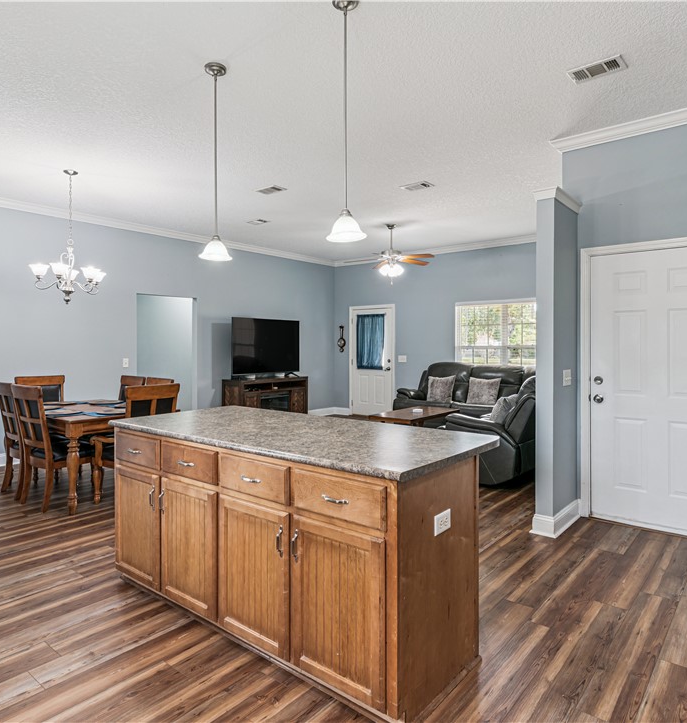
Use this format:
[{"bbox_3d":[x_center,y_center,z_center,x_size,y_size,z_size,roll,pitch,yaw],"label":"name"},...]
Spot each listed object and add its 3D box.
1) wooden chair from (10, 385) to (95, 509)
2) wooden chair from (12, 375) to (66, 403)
[{"bbox_3d":[-2.437,0.705,4.444,0.490,1.030,0.600,1,2,36],"label":"wooden chair"},{"bbox_3d":[-3.011,0.680,5.308,0.610,1.030,0.540,1,2,39],"label":"wooden chair"}]

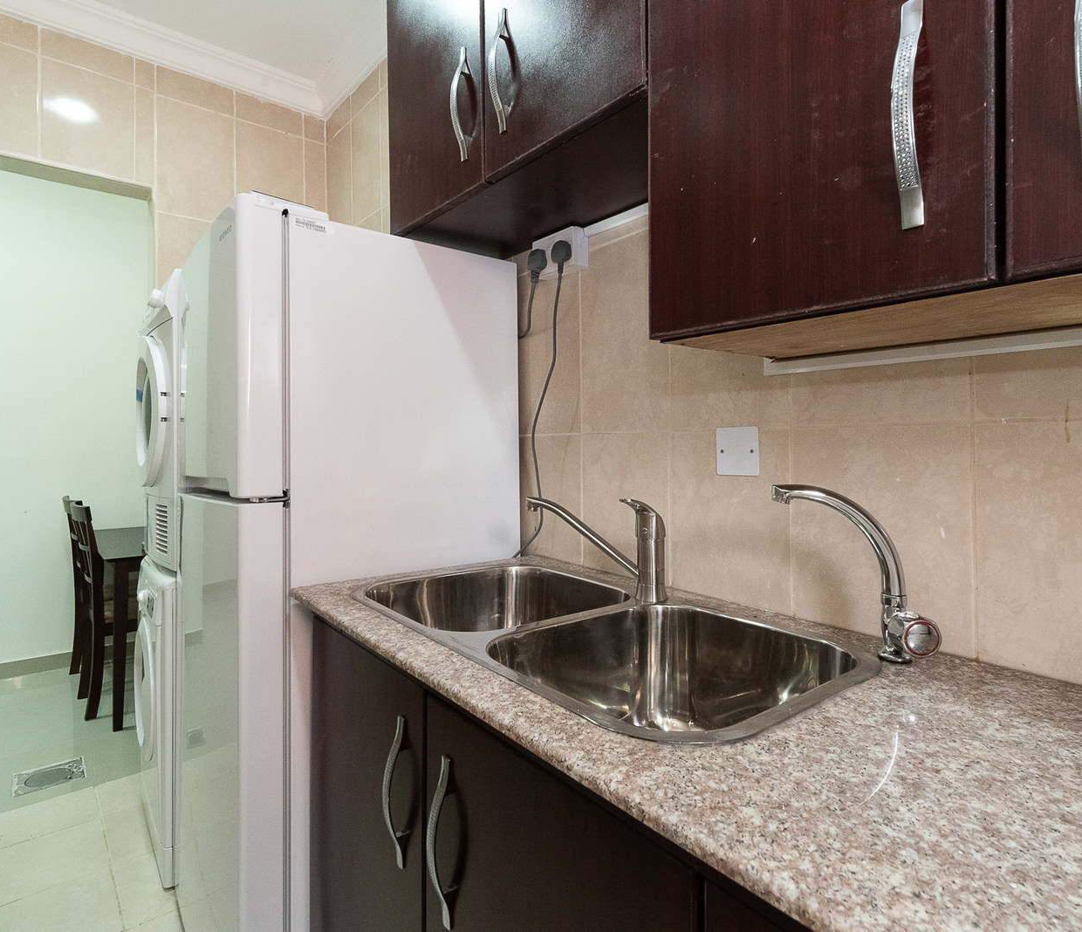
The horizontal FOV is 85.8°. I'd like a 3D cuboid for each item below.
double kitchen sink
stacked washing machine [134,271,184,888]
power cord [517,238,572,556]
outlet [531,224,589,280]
[{"bbox_3d":[0.037,0.342,0.974,0.496,0.180,0.862,-2,3,-41],"label":"double kitchen sink"},{"bbox_3d":[-0.991,0.290,1.932,0.600,1.670,0.600,-2,3,-41],"label":"stacked washing machine"},{"bbox_3d":[-0.007,-0.133,1.397,0.080,0.740,0.220,-2,3,-41],"label":"power cord"},{"bbox_3d":[0.044,-0.491,1.358,0.046,0.086,0.147,-2,3,-41],"label":"outlet"}]

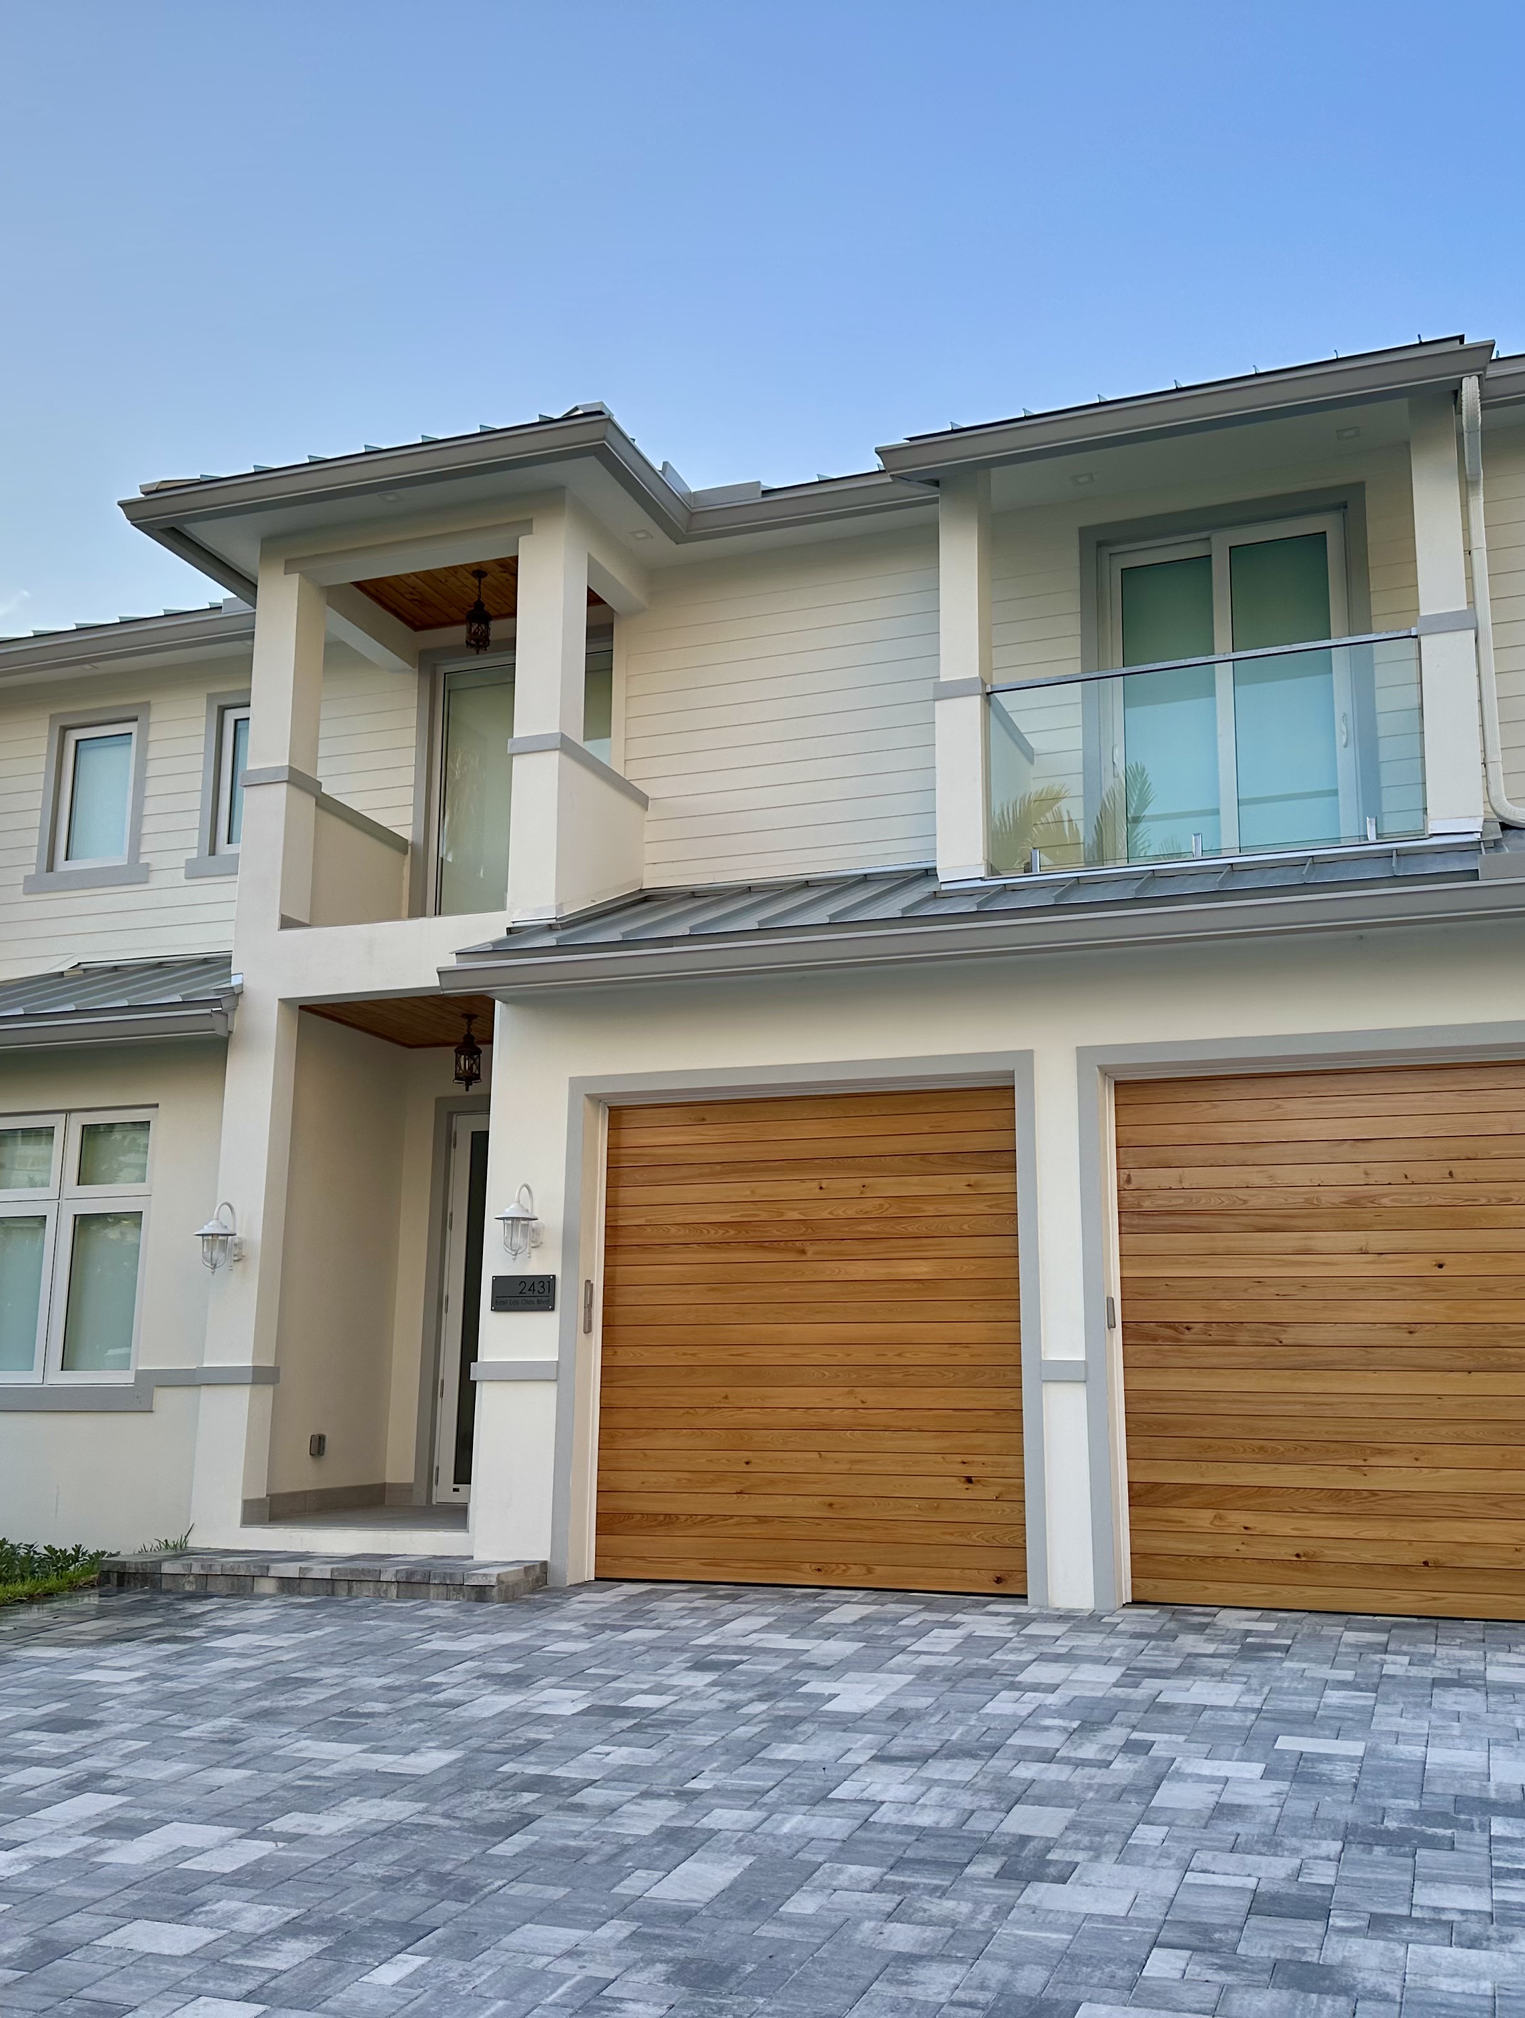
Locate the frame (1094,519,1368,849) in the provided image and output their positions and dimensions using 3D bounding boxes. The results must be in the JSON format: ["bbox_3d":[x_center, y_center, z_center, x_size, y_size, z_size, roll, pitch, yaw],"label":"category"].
[{"bbox_3d":[2.814,-1.804,11.363,1.492,2.441,0.133,-4,-13,21],"label":"frame"}]

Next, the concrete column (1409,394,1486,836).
[{"bbox_3d":[3.622,-2.050,9.888,0.259,2.466,0.313,-4,-13,21],"label":"concrete column"}]

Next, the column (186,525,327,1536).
[{"bbox_3d":[-3.220,0.054,12.062,0.380,6.588,0.323,-4,-13,21],"label":"column"}]

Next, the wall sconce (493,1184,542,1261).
[{"bbox_3d":[-1.330,1.197,10.479,0.243,0.442,0.361,-4,-13,21],"label":"wall sconce"}]

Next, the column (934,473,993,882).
[{"bbox_3d":[1.178,-1.865,10.803,0.270,2.494,0.313,-4,-13,21],"label":"column"}]

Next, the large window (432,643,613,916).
[{"bbox_3d":[-1.697,-1.412,13.426,1.615,2.432,0.114,-4,-13,21],"label":"large window"}]

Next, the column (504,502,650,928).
[{"bbox_3d":[-1.173,-1.795,12.171,0.351,2.859,1.216,-4,-13,21],"label":"column"}]

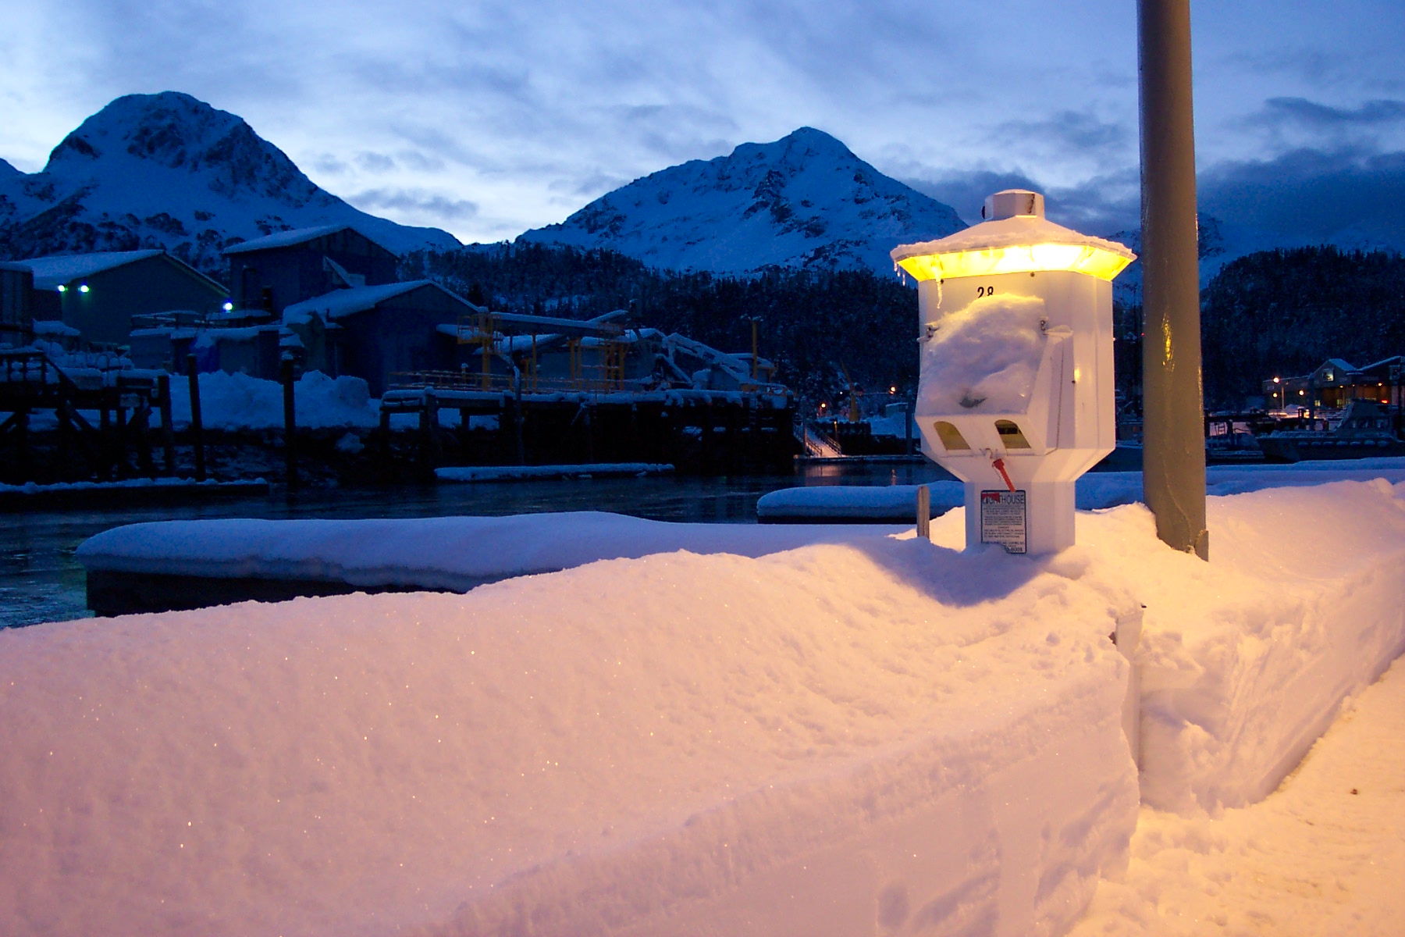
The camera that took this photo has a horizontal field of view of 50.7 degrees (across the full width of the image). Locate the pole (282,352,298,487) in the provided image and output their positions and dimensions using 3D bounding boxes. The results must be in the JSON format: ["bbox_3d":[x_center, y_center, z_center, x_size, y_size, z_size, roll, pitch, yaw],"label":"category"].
[{"bbox_3d":[-13.871,-1.533,49.960,0.320,4.477,0.320,-2,1,-15],"label":"pole"}]

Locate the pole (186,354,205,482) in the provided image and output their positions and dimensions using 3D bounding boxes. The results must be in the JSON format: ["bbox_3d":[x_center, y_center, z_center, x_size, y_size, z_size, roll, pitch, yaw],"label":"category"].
[{"bbox_3d":[-17.031,-1.654,49.961,0.300,4.354,0.300,-4,1,-19],"label":"pole"}]

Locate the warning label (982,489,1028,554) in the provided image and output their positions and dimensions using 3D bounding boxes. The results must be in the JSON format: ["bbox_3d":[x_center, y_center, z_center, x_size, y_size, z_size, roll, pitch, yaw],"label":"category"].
[{"bbox_3d":[0.560,0.100,2.750,0.087,0.117,0.004,-1,1,32],"label":"warning label"}]

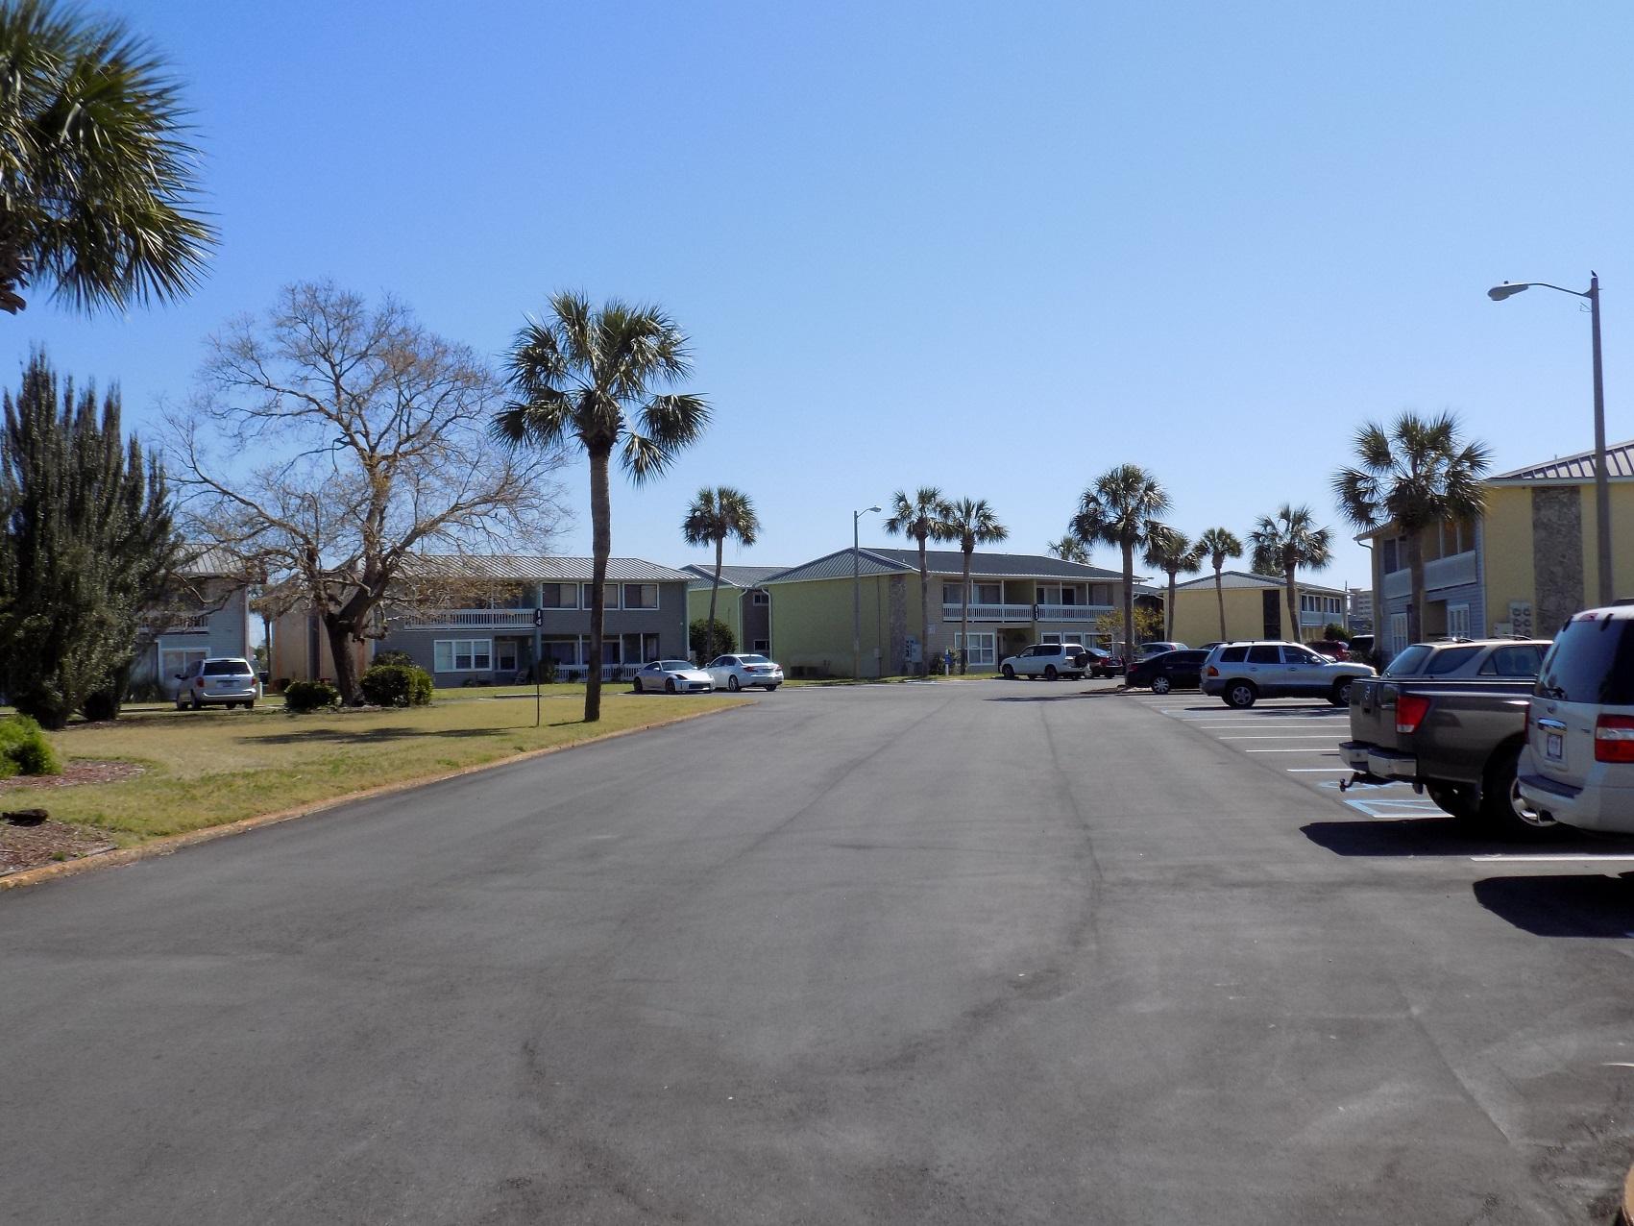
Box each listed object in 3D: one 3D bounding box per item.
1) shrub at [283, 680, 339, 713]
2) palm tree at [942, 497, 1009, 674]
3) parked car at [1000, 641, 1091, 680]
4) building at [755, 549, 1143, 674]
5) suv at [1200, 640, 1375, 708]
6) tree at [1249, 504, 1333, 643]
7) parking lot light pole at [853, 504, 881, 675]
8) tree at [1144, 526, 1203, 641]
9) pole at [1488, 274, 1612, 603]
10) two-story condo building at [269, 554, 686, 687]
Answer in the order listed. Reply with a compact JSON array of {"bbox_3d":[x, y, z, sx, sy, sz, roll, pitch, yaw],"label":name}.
[{"bbox_3d":[-15.295,2.479,42.900,1.750,1.050,1.700,-1,-1,0],"label":"shrub"},{"bbox_3d":[8.181,-1.339,72.600,3.370,9.100,3.370,-1,-1,0],"label":"palm tree"},{"bbox_3d":[10.682,2.297,66.200,1.780,1.730,4.660,0,-2,-35],"label":"parked car"},{"bbox_3d":[8.562,-0.078,87.184,19.900,7.500,14.000,0,-2,-41],"label":"building"},{"bbox_3d":[12.084,1.519,36.239,4.500,1.700,1.830,-1,-1,9],"label":"suv"},{"bbox_3d":[22.751,-1.113,68.118,3.923,8.128,3.923,-2,-2,19],"label":"tree"},{"bbox_3d":[2.590,-1.044,70.852,0.400,8.750,2.200,0,-2,-37],"label":"parking lot light pole"},{"bbox_3d":[20.073,-0.789,80.119,3.245,8.225,3.245,-2,-2,14],"label":"tree"},{"bbox_3d":[14.743,-2.300,28.503,2.250,8.850,0.400,-1,-1,11],"label":"pole"},{"bbox_3d":[-19.579,0.286,81.912,19.200,7.500,16.400,0,-2,-37],"label":"two-story condo building"}]

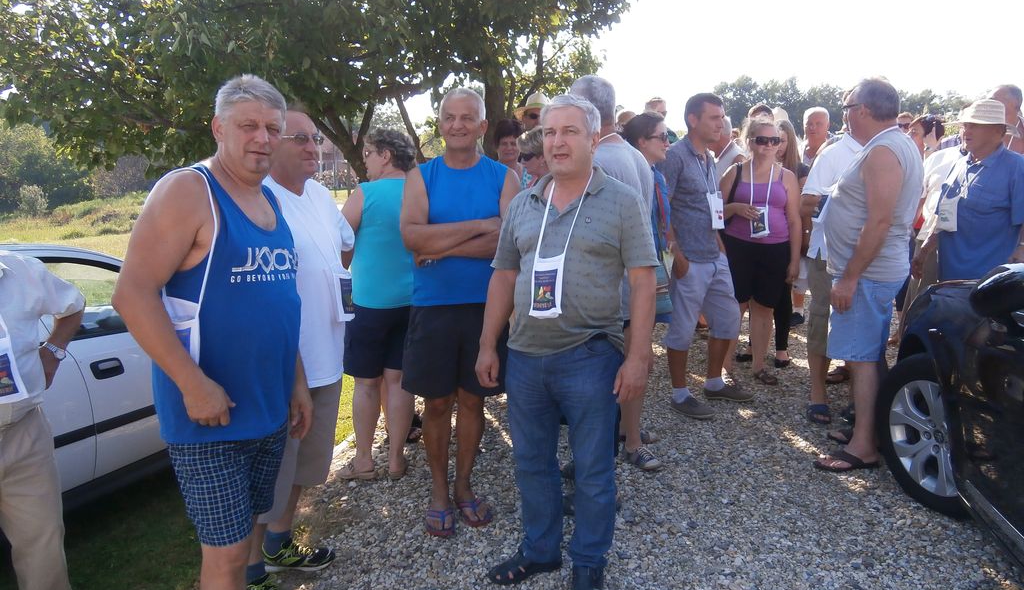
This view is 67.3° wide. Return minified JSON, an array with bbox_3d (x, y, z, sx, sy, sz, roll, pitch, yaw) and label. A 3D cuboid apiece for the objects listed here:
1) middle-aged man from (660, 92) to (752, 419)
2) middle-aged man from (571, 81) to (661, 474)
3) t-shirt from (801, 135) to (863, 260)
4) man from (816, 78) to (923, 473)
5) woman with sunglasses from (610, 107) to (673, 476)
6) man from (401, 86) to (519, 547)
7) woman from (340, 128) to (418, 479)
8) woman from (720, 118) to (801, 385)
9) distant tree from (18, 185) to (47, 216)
[{"bbox_3d":[1.136,-0.265,4.491,0.420,1.784,0.500,6,8,43],"label":"middle-aged man"},{"bbox_3d":[0.401,-0.025,3.301,0.540,1.792,0.380,-3,7,-37],"label":"middle-aged man"},{"bbox_3d":[1.850,-0.527,4.203,0.560,0.740,0.340,-2,6,-23],"label":"t-shirt"},{"bbox_3d":[1.669,-0.112,3.600,0.450,1.764,0.500,1,6,3],"label":"man"},{"bbox_3d":[0.649,-0.041,3.713,0.360,1.666,0.470,3,6,22],"label":"woman with sunglasses"},{"bbox_3d":[-0.213,0.050,3.182,0.540,1.769,0.400,1,6,-5],"label":"man"},{"bbox_3d":[-0.620,0.038,3.714,0.500,1.655,0.360,-2,7,-30],"label":"woman"},{"bbox_3d":[1.599,-0.294,4.929,0.520,1.658,0.340,2,6,8],"label":"woman"},{"bbox_3d":[-23.741,-4.719,38.000,1.500,1.650,1.500,1,6,0],"label":"distant tree"}]

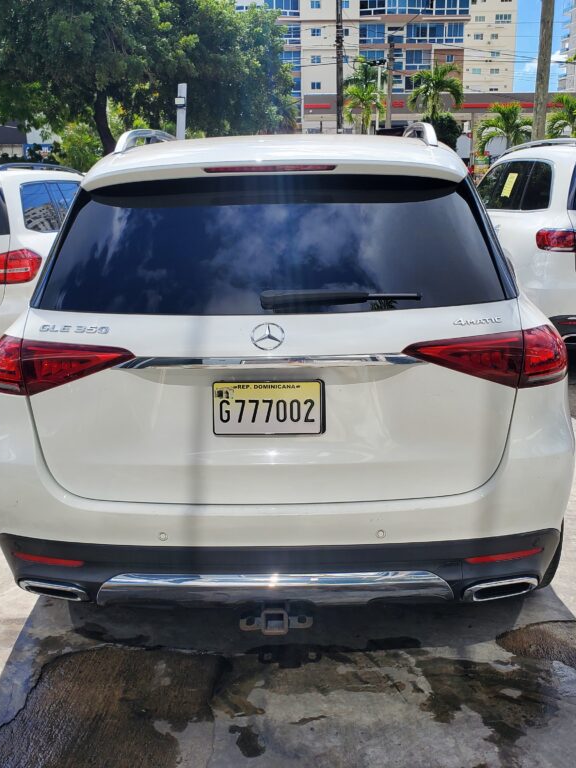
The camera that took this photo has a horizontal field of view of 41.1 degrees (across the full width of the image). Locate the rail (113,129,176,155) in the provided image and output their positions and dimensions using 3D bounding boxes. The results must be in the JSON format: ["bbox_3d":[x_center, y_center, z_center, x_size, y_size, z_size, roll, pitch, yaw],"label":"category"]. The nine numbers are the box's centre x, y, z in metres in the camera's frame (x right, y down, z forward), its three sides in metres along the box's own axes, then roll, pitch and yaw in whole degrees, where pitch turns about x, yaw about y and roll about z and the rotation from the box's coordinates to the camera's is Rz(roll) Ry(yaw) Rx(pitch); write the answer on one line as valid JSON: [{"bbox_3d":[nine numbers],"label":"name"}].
[{"bbox_3d":[-0.562,-1.086,3.530,0.080,0.110,1.800,-1,16,1],"label":"rail"}]

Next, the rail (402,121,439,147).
[{"bbox_3d":[0.547,-1.107,3.632,0.080,0.110,1.900,-1,14,1],"label":"rail"}]

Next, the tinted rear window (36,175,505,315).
[{"bbox_3d":[-0.057,-0.387,2.224,1.366,0.450,0.140,-1,-17,1],"label":"tinted rear window"}]

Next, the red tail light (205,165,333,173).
[{"bbox_3d":[-0.055,-0.650,2.321,0.410,0.028,0.045,-1,14,1],"label":"red tail light"}]

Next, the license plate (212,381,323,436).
[{"bbox_3d":[-0.058,0.069,2.170,0.310,0.157,0.020,-1,14,1],"label":"license plate"}]

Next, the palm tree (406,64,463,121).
[{"bbox_3d":[6.247,-10.842,33.332,2.400,5.588,2.400,-1,16,0],"label":"palm tree"}]

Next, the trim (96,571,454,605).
[{"bbox_3d":[-0.041,0.581,2.207,1.046,0.123,0.110,-1,16,1],"label":"trim"}]

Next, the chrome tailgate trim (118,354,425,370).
[{"bbox_3d":[-0.047,-0.059,2.076,0.834,0.034,0.050,-1,16,1],"label":"chrome tailgate trim"}]

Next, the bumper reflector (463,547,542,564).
[{"bbox_3d":[0.632,0.500,2.260,0.275,0.036,0.040,-5,17,-15],"label":"bumper reflector"}]

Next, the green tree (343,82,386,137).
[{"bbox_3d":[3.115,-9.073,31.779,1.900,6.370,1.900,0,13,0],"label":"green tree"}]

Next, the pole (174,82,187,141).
[{"bbox_3d":[-1.408,-2.514,10.706,0.130,3.140,0.140,0,13,0],"label":"pole"}]

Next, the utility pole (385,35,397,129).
[{"bbox_3d":[4.307,-10.242,32.538,0.320,8.290,0.320,0,13,0],"label":"utility pole"}]

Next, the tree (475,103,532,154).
[{"bbox_3d":[9.363,-10.142,33.547,2.500,4.024,2.500,-1,16,0],"label":"tree"}]

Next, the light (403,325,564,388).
[{"bbox_3d":[0.596,-0.083,2.321,0.530,0.175,0.250,-1,14,1],"label":"light"}]

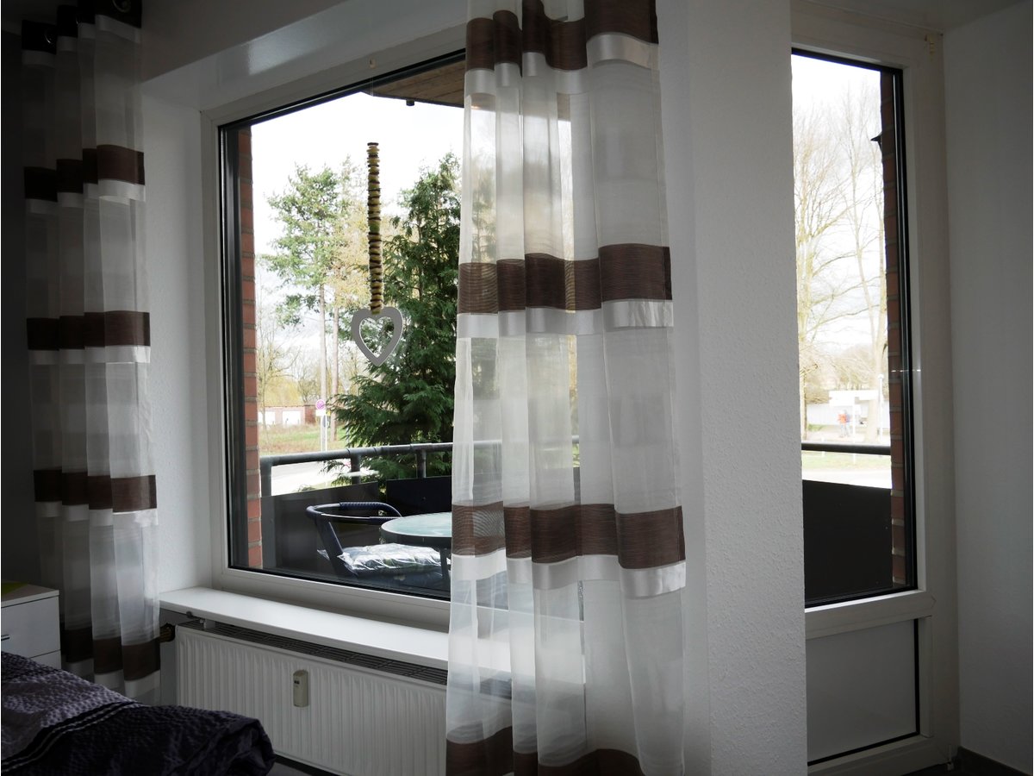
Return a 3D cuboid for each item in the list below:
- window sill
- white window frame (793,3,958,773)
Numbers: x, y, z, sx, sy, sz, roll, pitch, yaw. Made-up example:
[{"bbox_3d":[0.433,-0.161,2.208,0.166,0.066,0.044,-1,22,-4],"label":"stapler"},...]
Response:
[{"bbox_3d":[-0.460,0.671,2.479,1.600,0.028,0.205,-2,0,36],"label":"window sill"},{"bbox_3d":[0.814,0.035,2.348,0.877,2.052,0.080,-2,0,-26],"label":"white window frame"}]

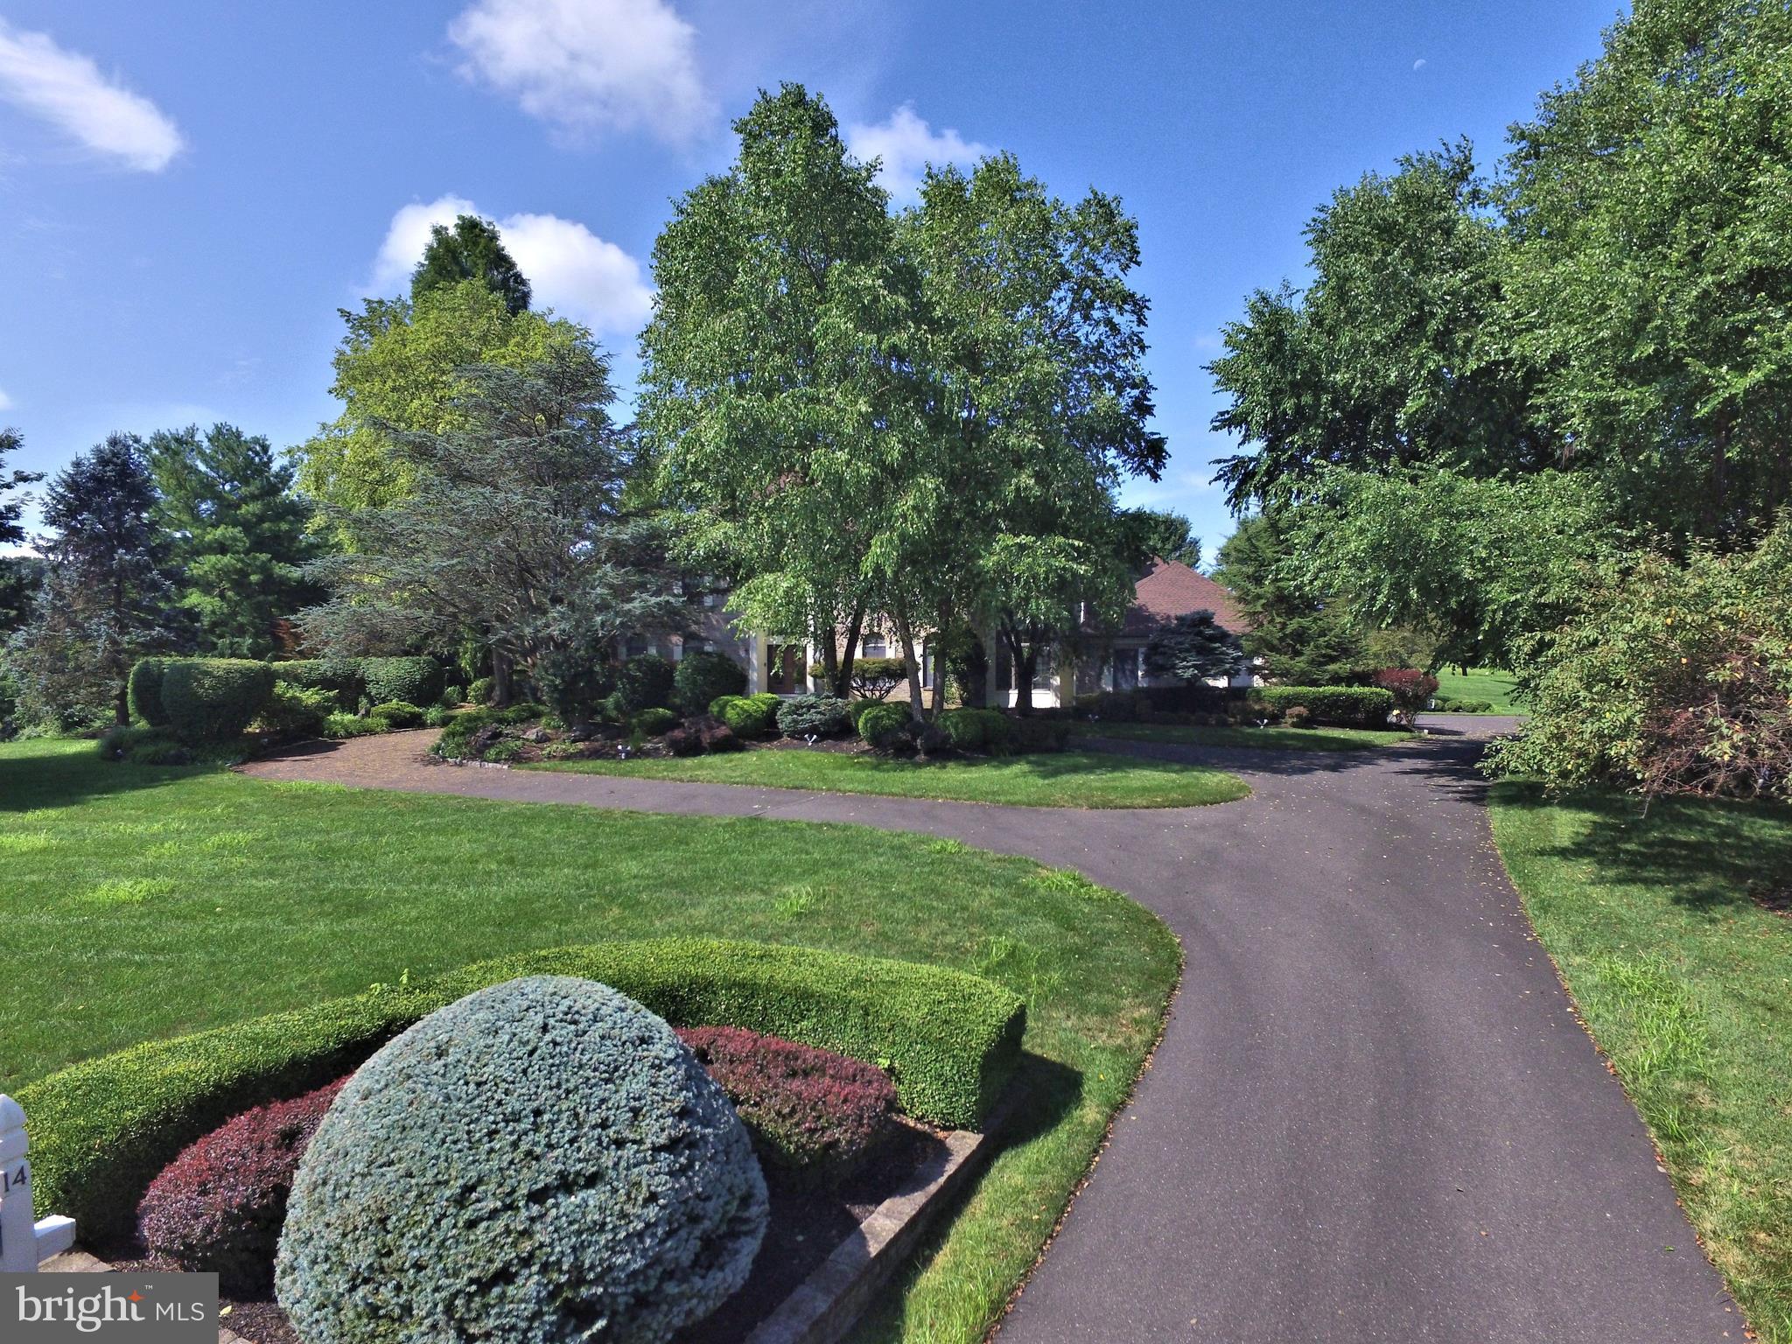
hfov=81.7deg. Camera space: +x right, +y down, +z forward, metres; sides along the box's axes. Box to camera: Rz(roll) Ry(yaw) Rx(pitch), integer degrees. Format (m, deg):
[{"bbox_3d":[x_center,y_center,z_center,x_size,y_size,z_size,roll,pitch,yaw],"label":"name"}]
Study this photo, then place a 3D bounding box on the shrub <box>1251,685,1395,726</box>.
[{"bbox_3d":[14.765,1.186,35.800,4.986,1.452,1.700,0,2,0],"label":"shrub"}]

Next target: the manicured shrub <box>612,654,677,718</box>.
[{"bbox_3d":[-9.224,0.488,38.000,2.364,2.261,2.300,0,2,0],"label":"manicured shrub"}]

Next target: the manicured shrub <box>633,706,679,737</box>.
[{"bbox_3d":[-7.053,1.485,30.500,1.444,0.949,1.400,0,2,0],"label":"manicured shrub"}]

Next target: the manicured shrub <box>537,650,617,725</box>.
[{"bbox_3d":[-10.707,0.513,34.500,2.530,2.490,2.300,-1,3,-17],"label":"manicured shrub"}]

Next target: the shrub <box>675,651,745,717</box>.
[{"bbox_3d":[-6.767,0.259,37.766,2.550,2.100,2.300,0,5,0],"label":"shrub"}]

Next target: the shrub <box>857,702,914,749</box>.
[{"bbox_3d":[-0.301,1.526,29.700,1.650,1.290,1.500,0,2,-1],"label":"shrub"}]

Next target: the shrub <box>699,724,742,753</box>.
[{"bbox_3d":[-4.839,1.824,28.400,1.070,0.820,1.000,0,2,-10],"label":"shrub"}]

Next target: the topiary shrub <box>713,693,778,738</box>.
[{"bbox_3d":[-4.673,1.363,32.000,2.050,1.430,1.800,0,2,-8],"label":"topiary shrub"}]

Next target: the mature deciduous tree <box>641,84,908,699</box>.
[{"bbox_3d":[-3.765,-8.265,32.000,8.438,19.776,8.000,0,2,0],"label":"mature deciduous tree"}]

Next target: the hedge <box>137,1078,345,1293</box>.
[{"bbox_3d":[-2.980,2.470,5.150,1.350,0.650,1.000,-1,2,-30],"label":"hedge"}]

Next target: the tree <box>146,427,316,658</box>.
[{"bbox_3d":[-29.213,-5.205,45.720,7.400,11.600,7.200,0,5,0],"label":"tree"}]

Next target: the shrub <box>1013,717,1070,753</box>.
[{"bbox_3d":[4.058,1.632,28.852,1.500,0.920,1.400,0,5,0],"label":"shrub"}]

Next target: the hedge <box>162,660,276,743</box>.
[{"bbox_3d":[-20.268,0.880,31.000,2.820,2.400,2.100,-2,3,-33],"label":"hedge"}]

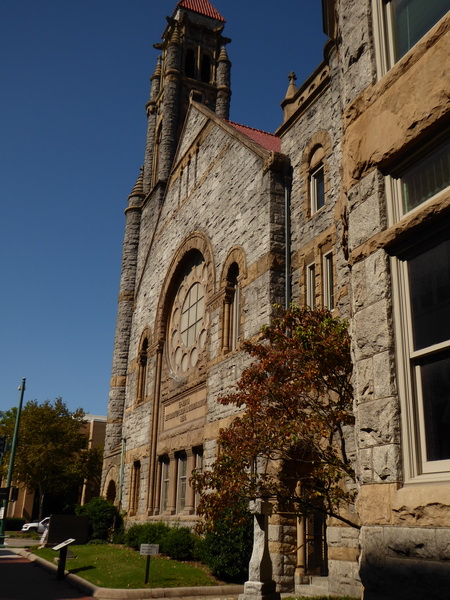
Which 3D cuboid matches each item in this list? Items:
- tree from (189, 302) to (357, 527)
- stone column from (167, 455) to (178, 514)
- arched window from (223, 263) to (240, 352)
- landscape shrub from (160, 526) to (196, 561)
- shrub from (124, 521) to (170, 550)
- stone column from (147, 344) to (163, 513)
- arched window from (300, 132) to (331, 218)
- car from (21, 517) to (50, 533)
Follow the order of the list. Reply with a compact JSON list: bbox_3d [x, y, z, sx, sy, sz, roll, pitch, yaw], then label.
[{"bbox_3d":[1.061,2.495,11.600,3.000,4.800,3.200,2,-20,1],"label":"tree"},{"bbox_3d":[-2.052,7.295,24.184,0.360,2.380,0.360,10,-21,-21],"label":"stone column"},{"bbox_3d":[0.285,0.246,21.565,0.380,3.300,1.400,10,-21,-21],"label":"arched window"},{"bbox_3d":[-1.571,8.228,20.500,1.150,1.100,1.300,10,-21,-21],"label":"landscape shrub"},{"bbox_3d":[-3.040,9.238,23.800,1.450,1.100,1.900,10,-21,-21],"label":"shrub"},{"bbox_3d":[-3.090,5.622,27.548,0.320,7.750,0.320,10,-21,-21],"label":"stone column"},{"bbox_3d":[2.801,-3.903,18.623,0.380,2.600,1.550,10,-21,-21],"label":"arched window"},{"bbox_3d":[-16.770,21.167,57.000,4.700,1.680,1.850,10,-21,-21],"label":"car"}]

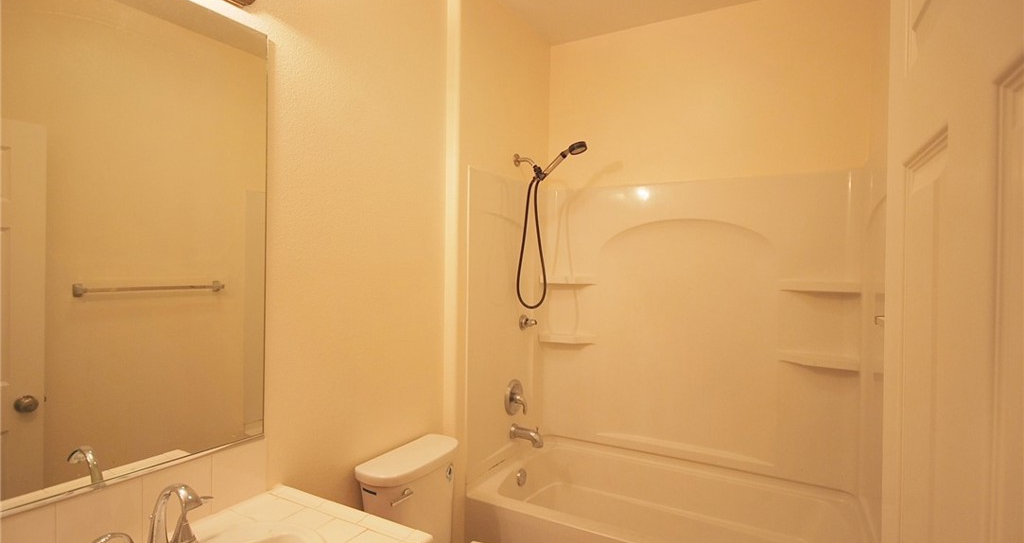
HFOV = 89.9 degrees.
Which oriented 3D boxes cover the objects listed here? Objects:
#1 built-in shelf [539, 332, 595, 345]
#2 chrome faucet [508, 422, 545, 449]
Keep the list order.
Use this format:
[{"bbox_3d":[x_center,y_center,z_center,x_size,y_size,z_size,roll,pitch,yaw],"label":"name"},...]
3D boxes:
[{"bbox_3d":[0.302,0.357,2.761,0.292,0.051,0.090,1,0,30],"label":"built-in shelf"},{"bbox_3d":[0.081,0.806,2.510,0.160,0.098,0.066,1,0,30],"label":"chrome faucet"}]

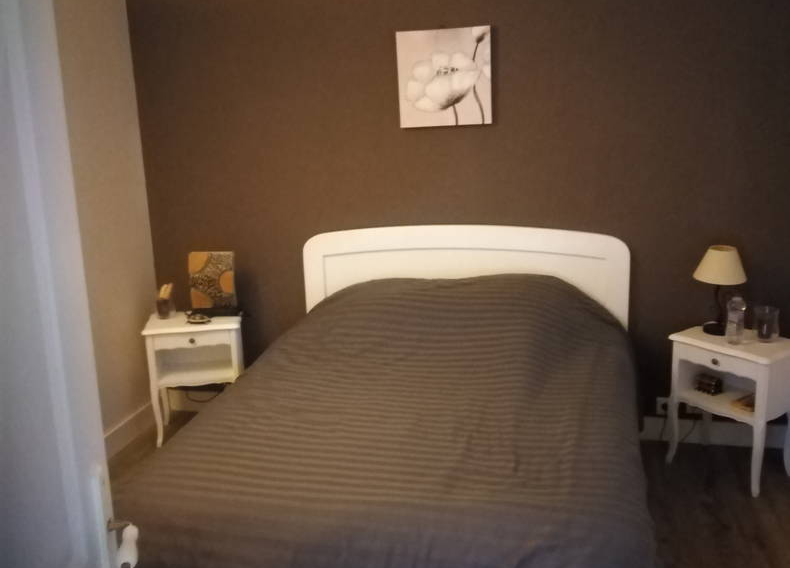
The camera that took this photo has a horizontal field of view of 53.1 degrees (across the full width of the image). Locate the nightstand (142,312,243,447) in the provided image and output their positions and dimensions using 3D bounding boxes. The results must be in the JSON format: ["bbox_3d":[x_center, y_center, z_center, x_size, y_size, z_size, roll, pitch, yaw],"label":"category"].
[{"bbox_3d":[-0.927,0.444,3.761,0.431,0.559,0.328,-4,13,-8],"label":"nightstand"}]

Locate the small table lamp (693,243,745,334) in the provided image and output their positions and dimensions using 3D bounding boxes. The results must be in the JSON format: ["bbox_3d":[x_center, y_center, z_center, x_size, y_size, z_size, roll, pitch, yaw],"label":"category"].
[{"bbox_3d":[1.333,0.026,3.241,0.216,0.352,0.216,1,13,13],"label":"small table lamp"}]

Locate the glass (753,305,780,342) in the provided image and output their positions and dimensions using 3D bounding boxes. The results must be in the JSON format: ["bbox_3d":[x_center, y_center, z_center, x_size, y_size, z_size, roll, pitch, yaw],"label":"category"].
[{"bbox_3d":[1.488,0.157,3.157,0.098,0.126,0.098,1,13,13],"label":"glass"}]

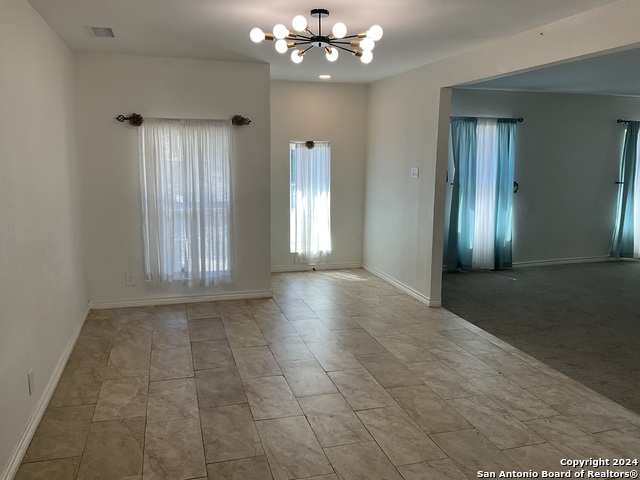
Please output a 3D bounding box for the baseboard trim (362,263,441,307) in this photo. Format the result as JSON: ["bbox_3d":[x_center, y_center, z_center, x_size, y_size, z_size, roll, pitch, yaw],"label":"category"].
[{"bbox_3d":[0.927,0.496,6.518,0.125,0.090,1.993,-2,10,-16],"label":"baseboard trim"}]

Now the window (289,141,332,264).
[{"bbox_3d":[-0.102,-0.476,7.092,0.540,1.625,0.090,-2,10,-16],"label":"window"}]

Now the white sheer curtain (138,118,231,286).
[{"bbox_3d":[-1.305,-0.365,5.380,0.880,1.655,0.100,-2,10,-16],"label":"white sheer curtain"}]

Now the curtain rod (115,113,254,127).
[{"bbox_3d":[-1.324,-1.177,5.246,1.295,0.110,0.105,-2,10,-16],"label":"curtain rod"}]

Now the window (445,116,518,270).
[{"bbox_3d":[2.171,-0.608,7.252,1.070,2.040,0.130,-2,10,-16],"label":"window"}]

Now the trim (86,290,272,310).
[{"bbox_3d":[-1.401,0.624,5.582,1.860,0.085,0.022,-2,10,-16],"label":"trim"}]

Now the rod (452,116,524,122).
[{"bbox_3d":[2.180,-1.594,7.083,1.160,0.060,0.100,-2,10,-16],"label":"rod"}]

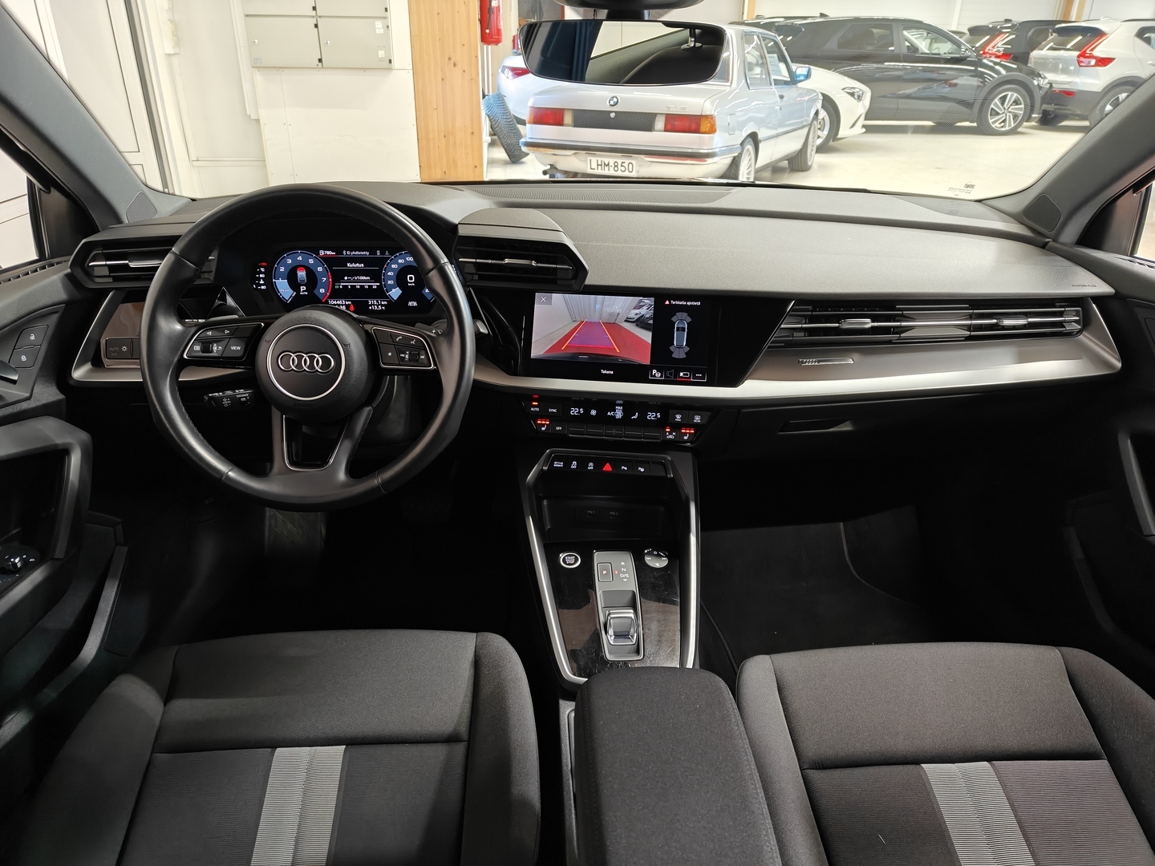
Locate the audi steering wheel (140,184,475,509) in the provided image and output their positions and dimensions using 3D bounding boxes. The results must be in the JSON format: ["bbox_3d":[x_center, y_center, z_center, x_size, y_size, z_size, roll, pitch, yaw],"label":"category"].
[{"bbox_3d":[-0.305,-0.098,0.933,0.370,0.370,0.100,0,-3,-3],"label":"audi steering wheel"}]

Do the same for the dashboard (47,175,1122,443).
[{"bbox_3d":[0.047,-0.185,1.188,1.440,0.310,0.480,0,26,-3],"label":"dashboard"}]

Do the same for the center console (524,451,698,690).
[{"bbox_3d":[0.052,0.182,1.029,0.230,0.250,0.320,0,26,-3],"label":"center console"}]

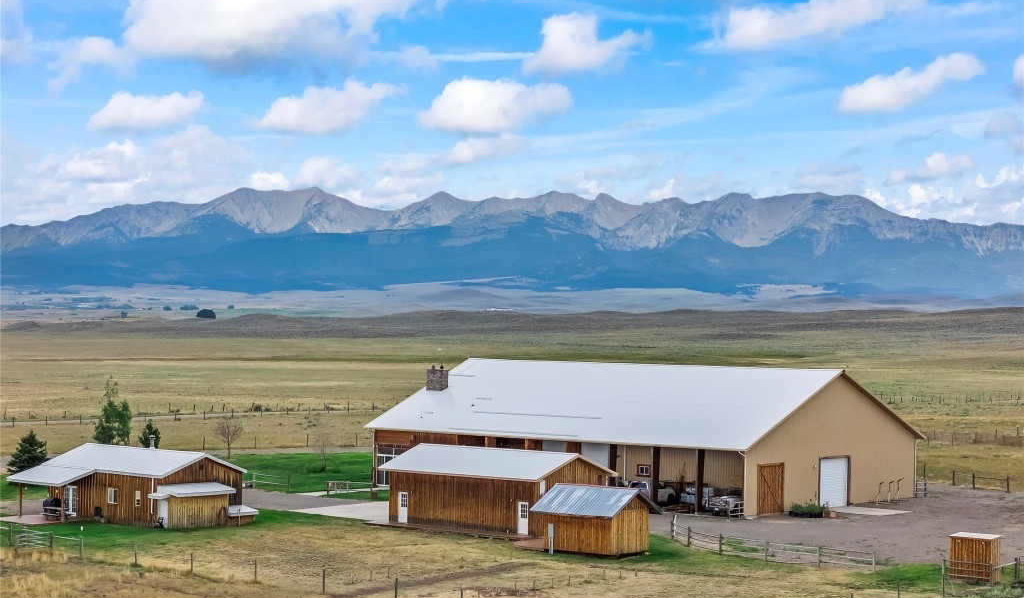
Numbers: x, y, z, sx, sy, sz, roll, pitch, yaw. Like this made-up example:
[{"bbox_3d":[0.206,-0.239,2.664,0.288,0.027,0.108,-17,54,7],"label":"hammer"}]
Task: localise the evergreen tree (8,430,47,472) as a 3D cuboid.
[{"bbox_3d":[-39.291,12.849,169.474,3.768,4.335,3.768,1,-1,0],"label":"evergreen tree"}]

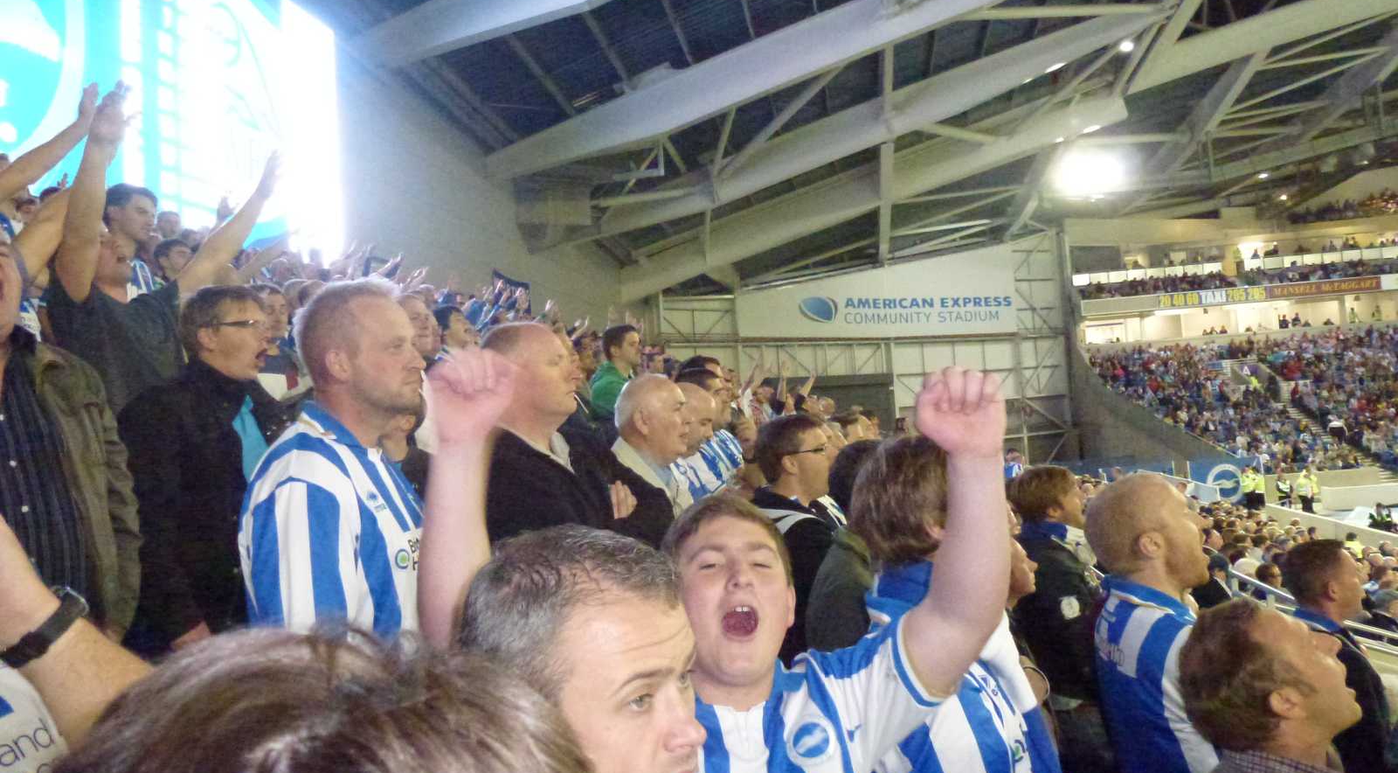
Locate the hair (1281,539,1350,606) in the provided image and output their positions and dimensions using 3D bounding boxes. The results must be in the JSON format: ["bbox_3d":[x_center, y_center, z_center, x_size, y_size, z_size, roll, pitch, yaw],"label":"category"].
[{"bbox_3d":[1.970,0.595,3.100,0.190,0.200,0.170,-5,-3,5],"label":"hair"}]

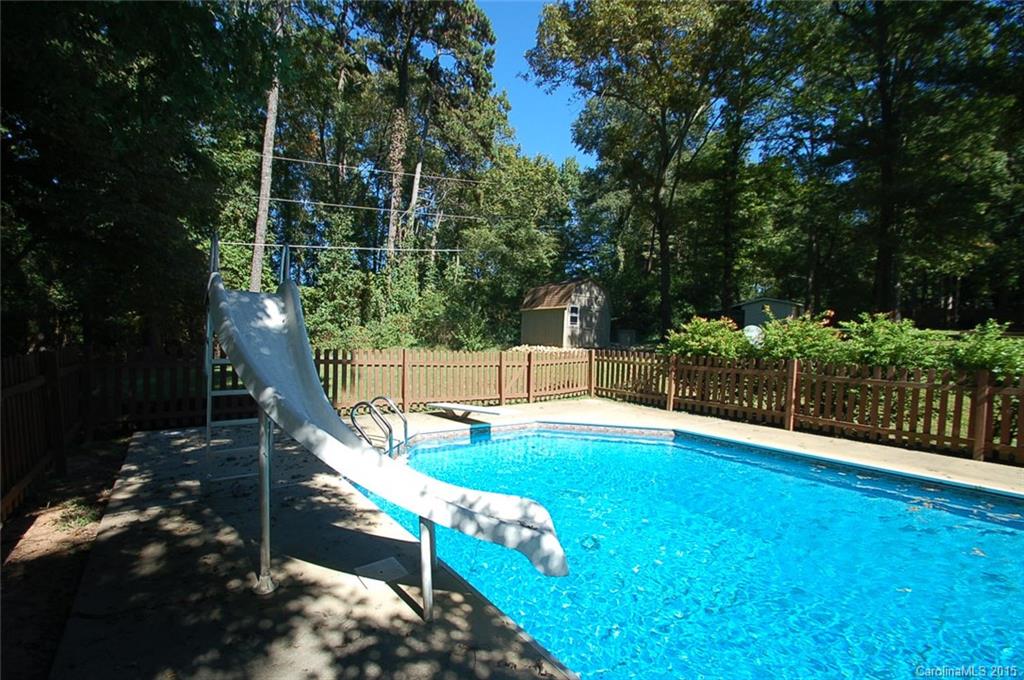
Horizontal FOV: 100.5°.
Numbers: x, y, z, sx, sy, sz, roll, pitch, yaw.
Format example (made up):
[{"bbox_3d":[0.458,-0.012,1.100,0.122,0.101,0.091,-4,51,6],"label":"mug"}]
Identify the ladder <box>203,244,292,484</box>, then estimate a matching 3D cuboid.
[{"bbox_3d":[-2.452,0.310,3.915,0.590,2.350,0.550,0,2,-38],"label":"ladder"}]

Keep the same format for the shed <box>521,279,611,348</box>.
[{"bbox_3d":[2.611,-1.268,21.229,2.950,3.150,3.450,0,2,-34],"label":"shed"}]

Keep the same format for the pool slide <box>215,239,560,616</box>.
[{"bbox_3d":[-1.310,0.331,3.046,3.670,2.360,1.150,2,1,30],"label":"pool slide"}]

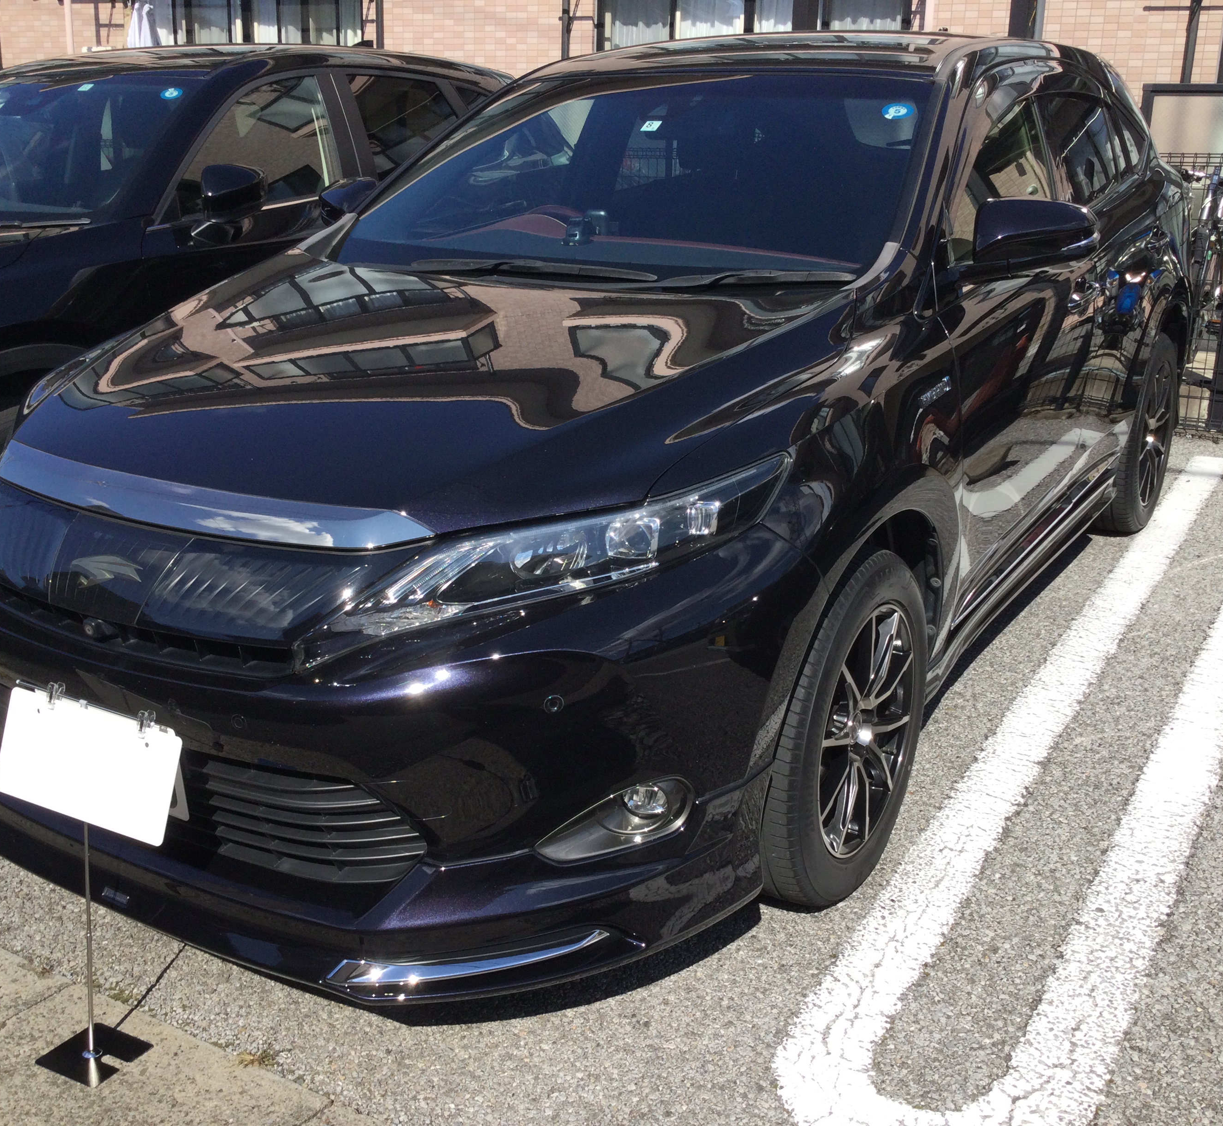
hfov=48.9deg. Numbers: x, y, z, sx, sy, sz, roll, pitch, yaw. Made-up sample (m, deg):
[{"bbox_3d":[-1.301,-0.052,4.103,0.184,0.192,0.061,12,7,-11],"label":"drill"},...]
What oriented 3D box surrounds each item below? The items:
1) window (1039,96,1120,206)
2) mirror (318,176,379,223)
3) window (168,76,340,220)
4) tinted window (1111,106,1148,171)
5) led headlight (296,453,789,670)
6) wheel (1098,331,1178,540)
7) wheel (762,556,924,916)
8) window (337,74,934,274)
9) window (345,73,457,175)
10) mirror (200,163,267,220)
[{"bbox_3d":[1.303,-1.136,3.698,0.100,0.300,0.760,11,22,30],"label":"window"},{"bbox_3d":[-0.708,-0.986,3.715,0.250,0.160,0.170,11,22,30],"label":"mirror"},{"bbox_3d":[-1.153,-1.342,4.301,0.120,0.410,0.780,11,22,30],"label":"window"},{"bbox_3d":[1.753,-1.412,4.474,0.090,0.215,0.570,-8,14,29],"label":"tinted window"},{"bbox_3d":[-0.074,-0.002,2.021,0.780,0.240,0.280,-6,20,-15],"label":"led headlight"},{"bbox_3d":[1.813,-0.462,4.746,0.235,0.716,0.716,11,22,30],"label":"wheel"},{"bbox_3d":[0.389,0.294,2.582,0.240,0.715,0.715,11,22,30],"label":"wheel"},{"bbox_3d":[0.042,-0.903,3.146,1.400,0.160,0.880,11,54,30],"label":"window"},{"bbox_3d":[-0.717,-1.611,5.002,0.110,0.410,0.720,-12,10,36],"label":"window"},{"bbox_3d":[-1.124,-1.099,3.978,0.200,0.165,0.165,11,22,30],"label":"mirror"}]

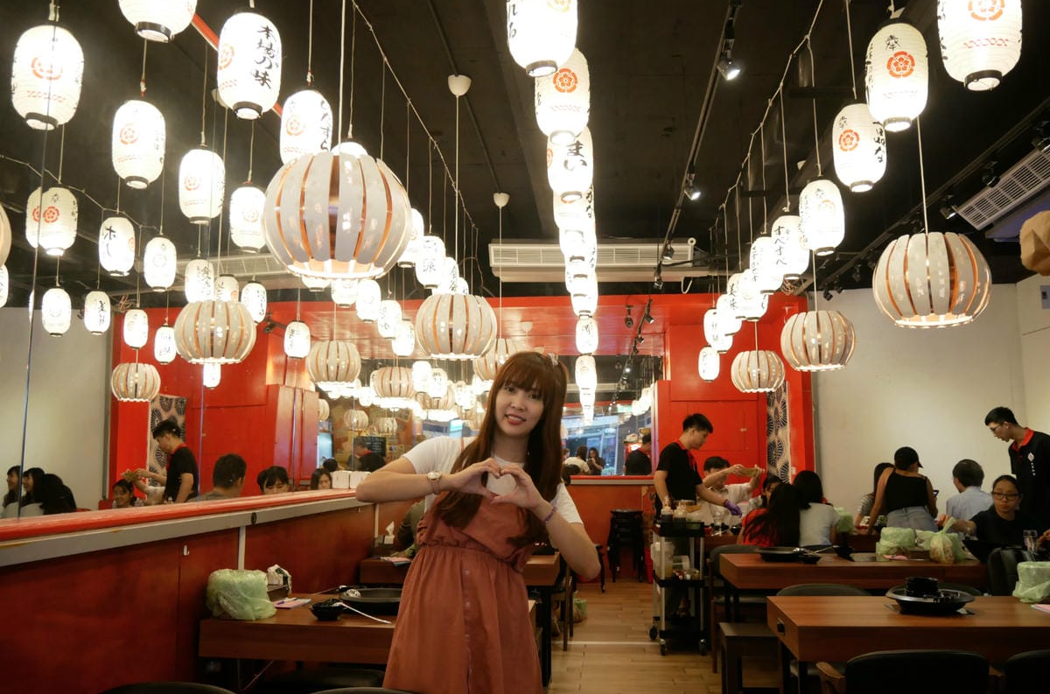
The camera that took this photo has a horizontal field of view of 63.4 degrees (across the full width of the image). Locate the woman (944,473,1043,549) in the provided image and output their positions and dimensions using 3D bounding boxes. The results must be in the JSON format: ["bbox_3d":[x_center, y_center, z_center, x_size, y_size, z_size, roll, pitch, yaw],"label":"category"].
[{"bbox_3d":[3.073,1.460,5.400,0.640,1.220,0.700,-1,-8,7],"label":"woman"}]

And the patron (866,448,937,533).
[{"bbox_3d":[3.176,1.572,7.000,0.550,1.460,0.550,-2,-9,13],"label":"patron"}]

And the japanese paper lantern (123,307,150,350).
[{"bbox_3d":[-3.225,-0.149,7.050,0.190,0.330,0.190,-1,-8,5],"label":"japanese paper lantern"}]

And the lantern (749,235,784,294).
[{"bbox_3d":[1.650,-0.563,5.782,0.220,0.390,0.220,-2,-8,16],"label":"lantern"}]

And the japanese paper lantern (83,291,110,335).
[{"bbox_3d":[-3.989,-0.321,7.933,0.220,0.400,0.220,-1,-8,5],"label":"japanese paper lantern"}]

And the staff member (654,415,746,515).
[{"bbox_3d":[1.403,1.435,6.900,0.600,1.720,0.500,-6,-10,33],"label":"staff member"}]

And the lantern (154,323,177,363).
[{"bbox_3d":[-3.869,-0.020,9.147,0.220,0.400,0.220,-1,-8,5],"label":"lantern"}]

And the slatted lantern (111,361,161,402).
[{"bbox_3d":[-3.475,0.305,7.600,0.430,0.330,0.430,-1,-8,5],"label":"slatted lantern"}]

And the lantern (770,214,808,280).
[{"bbox_3d":[1.638,-0.615,5.243,0.220,0.390,0.220,-3,-8,18],"label":"lantern"}]

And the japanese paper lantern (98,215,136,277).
[{"bbox_3d":[-2.777,-0.676,5.838,0.220,0.390,0.220,3,-8,-26],"label":"japanese paper lantern"}]

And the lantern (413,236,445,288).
[{"bbox_3d":[-0.676,-0.617,6.107,0.220,0.400,0.220,-1,-8,5],"label":"lantern"}]

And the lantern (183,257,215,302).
[{"bbox_3d":[-2.220,-0.448,5.800,0.190,0.325,0.190,-1,-8,5],"label":"lantern"}]

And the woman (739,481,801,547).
[{"bbox_3d":[1.861,1.615,6.350,0.460,1.190,0.680,0,-8,-3],"label":"woman"}]

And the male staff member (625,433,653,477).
[{"bbox_3d":[1.704,2.078,11.921,0.450,1.710,0.500,4,-9,-26],"label":"male staff member"}]

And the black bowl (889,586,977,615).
[{"bbox_3d":[1.561,0.982,3.270,0.320,0.065,0.320,-1,-8,5],"label":"black bowl"}]

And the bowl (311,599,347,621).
[{"bbox_3d":[-0.740,0.996,3.204,0.143,0.057,0.143,1,-8,-13],"label":"bowl"}]

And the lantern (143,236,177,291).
[{"bbox_3d":[-2.691,-0.614,6.278,0.220,0.400,0.220,-1,-8,5],"label":"lantern"}]

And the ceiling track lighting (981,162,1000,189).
[{"bbox_3d":[3.120,-1.151,5.700,0.130,0.180,0.110,-1,-8,5],"label":"ceiling track lighting"}]

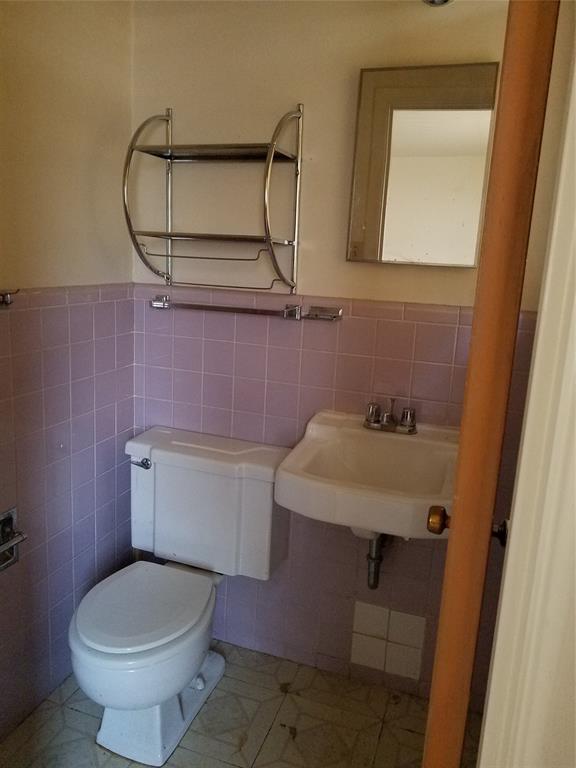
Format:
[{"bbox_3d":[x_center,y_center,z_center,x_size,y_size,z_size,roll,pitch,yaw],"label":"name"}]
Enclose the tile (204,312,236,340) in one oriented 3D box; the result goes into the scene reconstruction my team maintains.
[{"bbox_3d":[-0.210,-0.188,1.807,0.107,0.107,0.009,7,13,18],"label":"tile"}]

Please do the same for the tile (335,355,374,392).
[{"bbox_3d":[0.195,-0.030,1.687,0.108,0.107,0.009,7,13,18],"label":"tile"}]

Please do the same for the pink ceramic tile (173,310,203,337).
[{"bbox_3d":[-0.313,-0.200,1.837,0.108,0.107,0.009,7,13,18],"label":"pink ceramic tile"}]

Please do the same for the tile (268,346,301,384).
[{"bbox_3d":[-0.010,-0.057,1.762,0.108,0.108,0.010,7,13,18],"label":"tile"}]

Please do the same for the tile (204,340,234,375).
[{"bbox_3d":[-0.219,-0.084,1.834,0.107,0.107,0.010,7,13,17],"label":"tile"}]

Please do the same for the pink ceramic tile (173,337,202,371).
[{"bbox_3d":[-0.323,-0.097,1.866,0.107,0.107,0.010,7,13,17],"label":"pink ceramic tile"}]

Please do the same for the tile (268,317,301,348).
[{"bbox_3d":[-0.004,-0.162,1.740,0.107,0.107,0.009,7,13,18],"label":"tile"}]

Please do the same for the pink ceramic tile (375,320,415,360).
[{"bbox_3d":[0.306,-0.125,1.638,0.108,0.108,0.010,7,13,18],"label":"pink ceramic tile"}]

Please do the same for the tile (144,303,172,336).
[{"bbox_3d":[-0.417,-0.217,1.874,0.102,0.107,0.010,7,13,17],"label":"tile"}]

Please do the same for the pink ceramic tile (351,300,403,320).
[{"bbox_3d":[0.255,-0.209,1.639,0.148,0.051,0.009,7,13,18],"label":"pink ceramic tile"}]

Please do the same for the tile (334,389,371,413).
[{"bbox_3d":[0.191,0.076,1.719,0.108,0.108,0.010,7,13,18],"label":"tile"}]

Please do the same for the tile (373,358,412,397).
[{"bbox_3d":[0.301,-0.018,1.674,0.107,0.107,0.010,7,13,17],"label":"tile"}]

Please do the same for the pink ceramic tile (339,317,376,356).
[{"bbox_3d":[0.203,-0.136,1.672,0.107,0.107,0.009,7,13,18],"label":"pink ceramic tile"}]

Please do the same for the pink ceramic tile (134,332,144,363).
[{"bbox_3d":[-0.490,-0.116,1.918,0.037,0.107,0.009,7,13,18],"label":"pink ceramic tile"}]

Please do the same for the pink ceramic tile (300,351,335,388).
[{"bbox_3d":[0.094,-0.043,1.730,0.107,0.107,0.009,7,13,18],"label":"pink ceramic tile"}]

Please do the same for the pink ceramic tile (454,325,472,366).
[{"bbox_3d":[0.509,-0.097,1.561,0.108,0.107,0.009,7,13,18],"label":"pink ceramic tile"}]

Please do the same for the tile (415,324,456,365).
[{"bbox_3d":[0.411,-0.112,1.619,0.107,0.107,0.010,7,13,17],"label":"tile"}]

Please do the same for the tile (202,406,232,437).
[{"bbox_3d":[-0.232,0.130,1.880,0.107,0.107,0.010,7,13,17],"label":"tile"}]

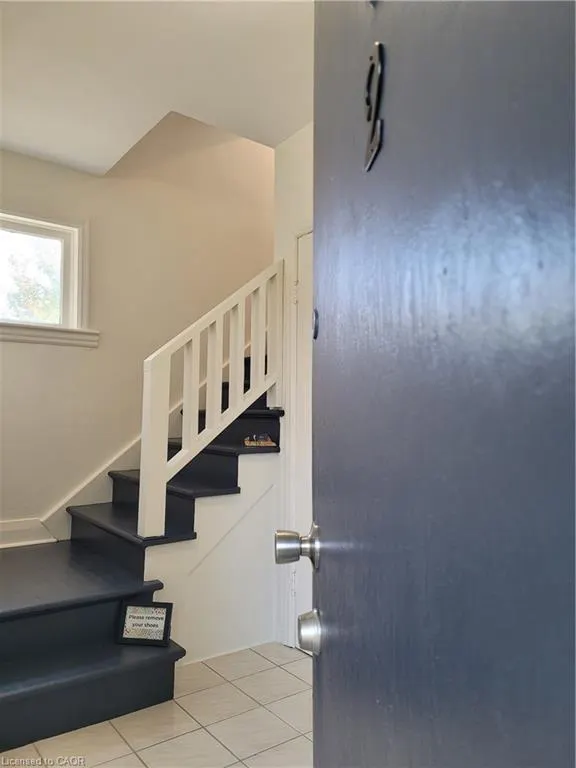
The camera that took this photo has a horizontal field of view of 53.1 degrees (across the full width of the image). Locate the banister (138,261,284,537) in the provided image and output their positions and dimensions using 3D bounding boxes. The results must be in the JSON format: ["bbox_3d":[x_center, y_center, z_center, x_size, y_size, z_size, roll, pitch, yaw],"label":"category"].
[{"bbox_3d":[-0.344,0.014,2.778,0.733,1.346,0.085,3,-4,-36],"label":"banister"}]

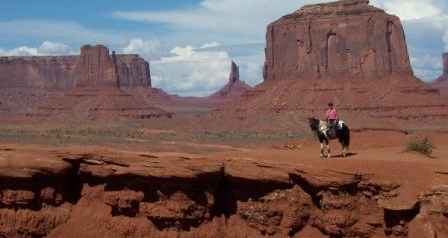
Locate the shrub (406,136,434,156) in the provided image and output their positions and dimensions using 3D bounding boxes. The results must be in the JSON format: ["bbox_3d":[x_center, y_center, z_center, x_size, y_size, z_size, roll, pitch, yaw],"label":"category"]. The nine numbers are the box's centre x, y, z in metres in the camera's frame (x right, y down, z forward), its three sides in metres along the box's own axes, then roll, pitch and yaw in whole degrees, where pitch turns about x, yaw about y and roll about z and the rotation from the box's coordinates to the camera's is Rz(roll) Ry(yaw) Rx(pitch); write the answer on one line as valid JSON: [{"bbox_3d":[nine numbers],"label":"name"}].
[{"bbox_3d":[8.701,1.187,51.000,1.220,0.820,1.100,0,1,0],"label":"shrub"}]

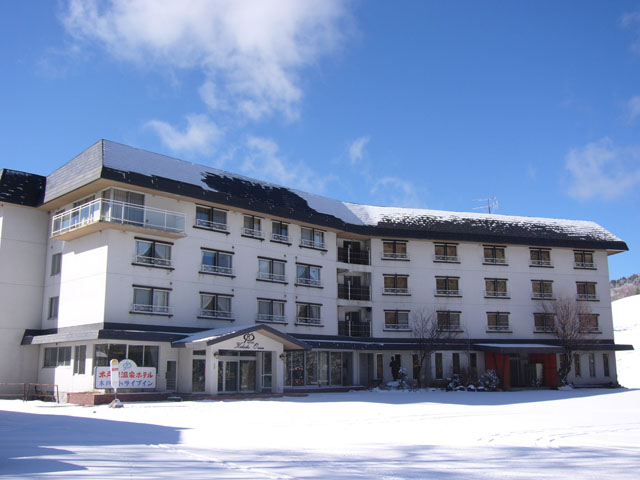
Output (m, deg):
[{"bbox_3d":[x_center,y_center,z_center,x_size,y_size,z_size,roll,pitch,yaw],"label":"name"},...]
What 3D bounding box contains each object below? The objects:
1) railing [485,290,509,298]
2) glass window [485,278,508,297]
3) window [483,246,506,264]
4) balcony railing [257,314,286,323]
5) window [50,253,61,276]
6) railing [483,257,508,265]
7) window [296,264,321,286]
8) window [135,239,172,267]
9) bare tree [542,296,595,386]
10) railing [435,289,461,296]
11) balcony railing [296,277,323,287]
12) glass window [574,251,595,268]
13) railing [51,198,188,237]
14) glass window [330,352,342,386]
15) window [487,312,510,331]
[{"bbox_3d":[15.960,5.000,58.382,2.494,0.588,0.270,3,-12,-15],"label":"railing"},{"bbox_3d":[15.999,4.404,58.663,2.206,1.534,0.150,3,-12,-15],"label":"glass window"},{"bbox_3d":[15.703,1.395,58.233,2.320,1.650,0.220,3,-12,-16],"label":"window"},{"bbox_3d":[-3.098,5.222,43.019,2.544,0.457,0.200,11,-16,-42],"label":"balcony railing"},{"bbox_3d":[-18.149,1.648,44.588,0.120,1.454,1.571,11,-16,-44],"label":"window"},{"bbox_3d":[14.547,1.774,53.387,2.273,0.538,0.200,3,-12,-15],"label":"railing"},{"bbox_3d":[-0.887,2.737,49.895,2.600,1.650,0.220,11,-16,-44],"label":"window"},{"bbox_3d":[-10.455,0.785,40.633,2.650,1.650,0.220,11,-16,-44],"label":"window"},{"bbox_3d":[22.162,8.933,57.337,4.400,7.797,4.000,3,-12,-15],"label":"bare tree"},{"bbox_3d":[11.005,4.592,55.547,2.390,0.530,0.200,3,-12,-15],"label":"railing"},{"bbox_3d":[-0.888,3.349,50.964,2.920,0.665,0.270,11,-16,-44],"label":"balcony railing"},{"bbox_3d":[25.230,1.906,61.729,2.139,1.555,0.150,3,-12,-15],"label":"glass window"},{"bbox_3d":[-12.881,-0.868,41.449,5.800,1.400,6.450,11,-16,-44],"label":"railing"},{"bbox_3d":[1.312,10.245,51.447,1.371,2.612,0.120,11,-16,-44],"label":"glass window"},{"bbox_3d":[15.554,7.132,56.419,2.154,1.534,0.150,3,-12,-15],"label":"window"}]

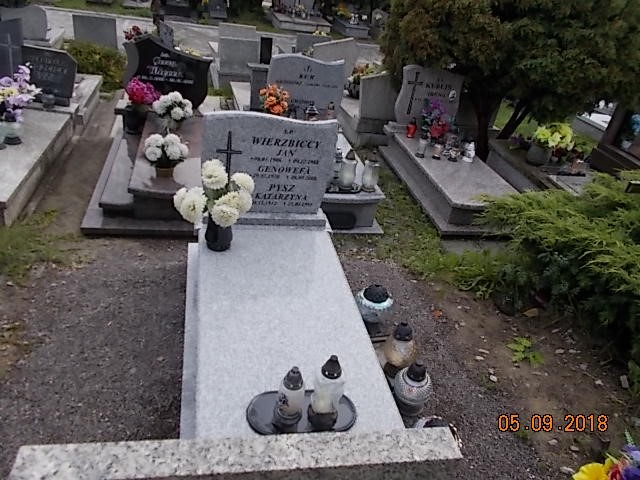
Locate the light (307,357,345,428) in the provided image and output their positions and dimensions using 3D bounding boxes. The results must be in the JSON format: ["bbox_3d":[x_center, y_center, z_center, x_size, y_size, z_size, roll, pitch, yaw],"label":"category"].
[{"bbox_3d":[0.024,0.497,1.587,0.107,0.325,0.107,-1,34,-13],"label":"light"}]

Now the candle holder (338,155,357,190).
[{"bbox_3d":[0.193,-0.470,3.254,0.120,0.250,0.120,0,34,-14],"label":"candle holder"}]

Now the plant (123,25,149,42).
[{"bbox_3d":[-2.188,-2.413,5.700,0.310,0.330,0.280,0,34,-14],"label":"plant"}]

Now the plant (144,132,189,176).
[{"bbox_3d":[-1.086,-0.581,3.383,0.290,0.265,0.270,0,33,-14],"label":"plant"}]

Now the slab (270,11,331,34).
[{"bbox_3d":[-0.461,-5.033,11.169,1.170,0.200,1.300,0,33,-14],"label":"slab"}]

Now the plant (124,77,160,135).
[{"bbox_3d":[-1.385,-1.039,3.712,0.270,0.440,0.270,1,33,-14],"label":"plant"}]

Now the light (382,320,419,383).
[{"bbox_3d":[0.353,0.490,2.119,0.142,0.305,0.142,-3,34,-11],"label":"light"}]

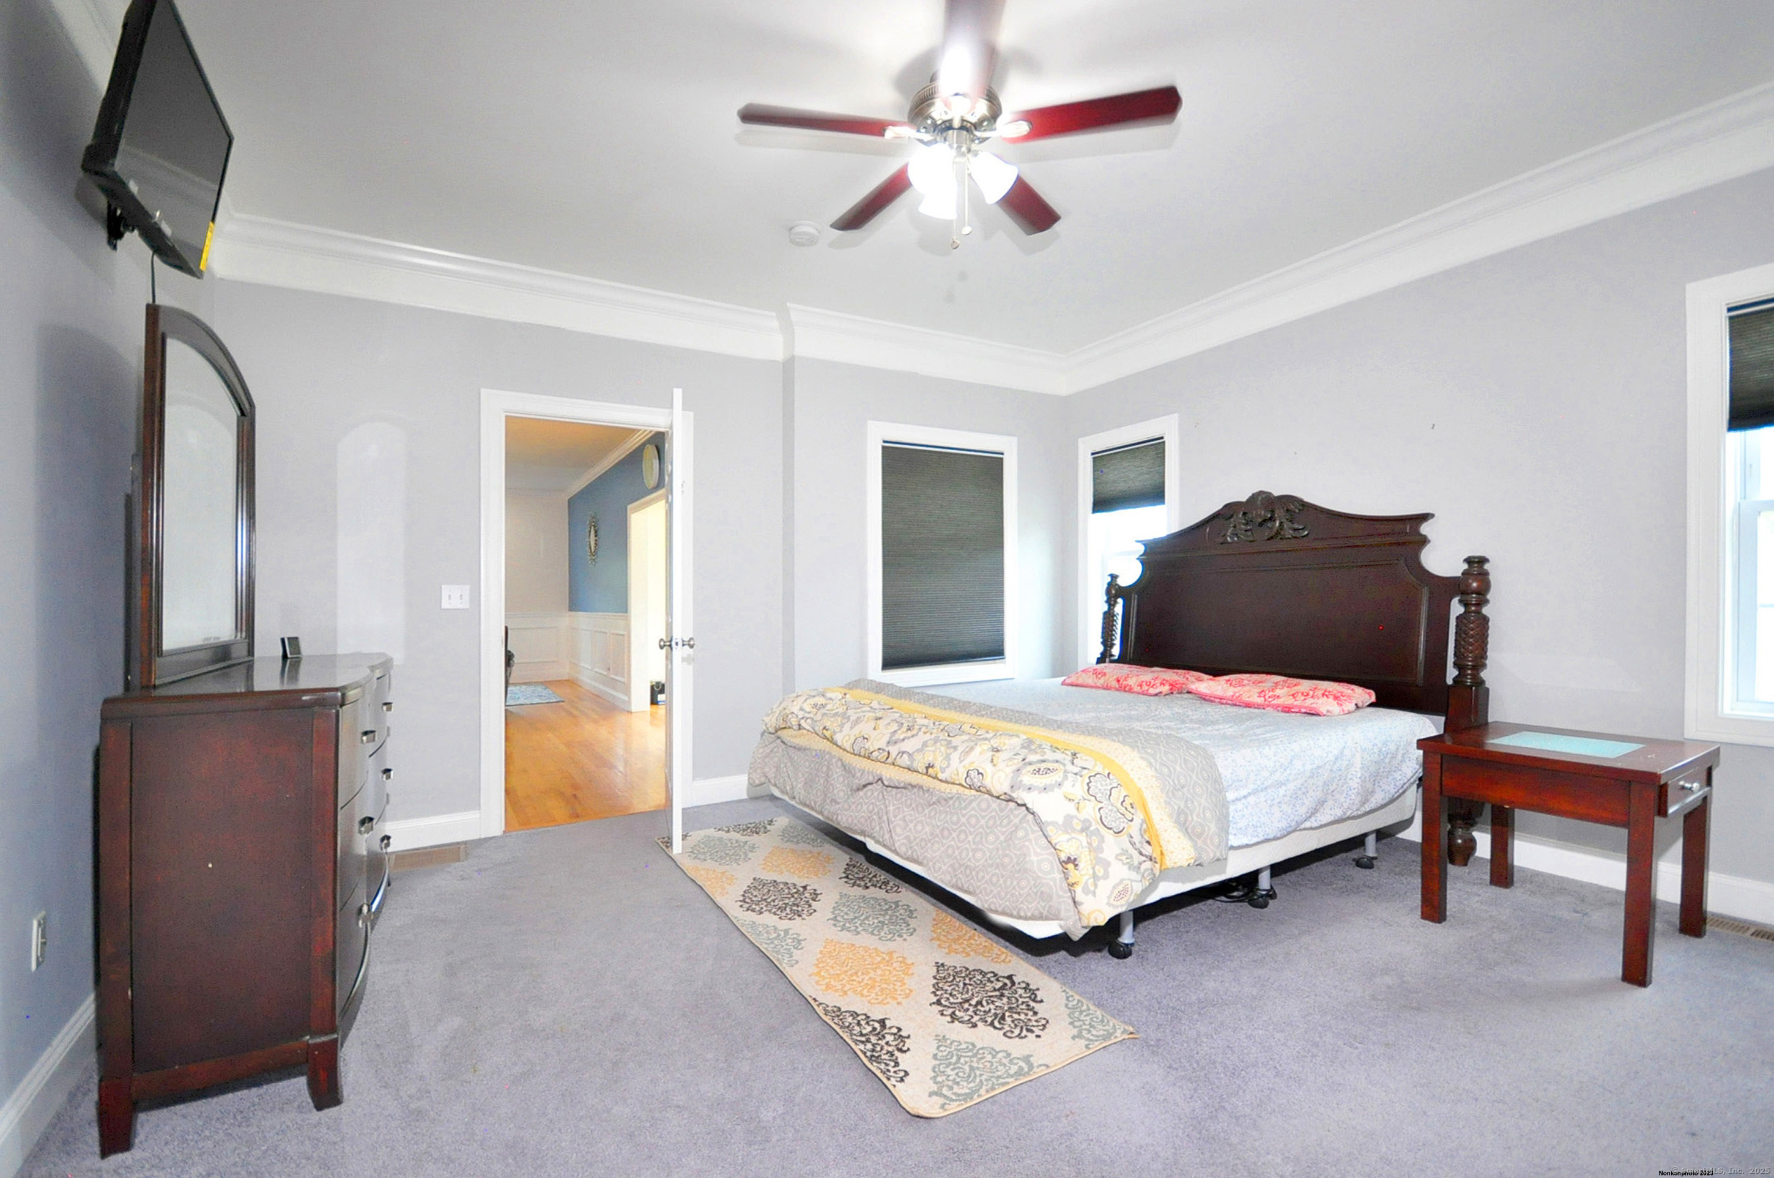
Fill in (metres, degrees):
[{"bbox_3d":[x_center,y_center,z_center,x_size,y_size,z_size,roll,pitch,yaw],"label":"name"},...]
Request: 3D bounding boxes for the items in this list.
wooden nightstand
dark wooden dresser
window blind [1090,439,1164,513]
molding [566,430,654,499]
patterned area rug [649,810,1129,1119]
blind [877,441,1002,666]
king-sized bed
[{"bbox_3d":[2.303,0.844,2.511,0.645,0.630,0.585,0,0,-35],"label":"wooden nightstand"},{"bbox_3d":[-1.753,0.705,2.191,0.465,0.945,1.370,0,0,-29],"label":"dark wooden dresser"},{"bbox_3d":[1.605,-0.739,4.950,0.050,0.428,0.624,0,0,-29],"label":"window blind"},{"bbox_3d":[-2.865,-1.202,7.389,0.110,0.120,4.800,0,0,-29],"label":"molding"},{"bbox_3d":[-0.208,1.163,2.688,0.660,0.012,2.160,0,0,-32],"label":"patterned area rug"},{"bbox_3d":[0.387,-0.211,4.801,0.951,1.385,0.050,0,0,-29],"label":"blind"},{"bbox_3d":[0.949,0.332,3.384,2.400,1.660,2.150,0,0,-29],"label":"king-sized bed"}]

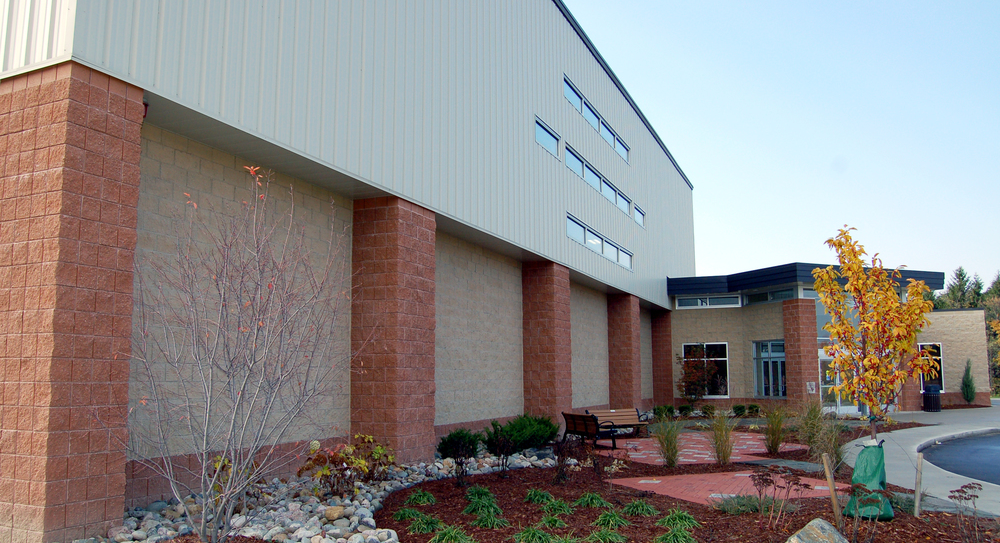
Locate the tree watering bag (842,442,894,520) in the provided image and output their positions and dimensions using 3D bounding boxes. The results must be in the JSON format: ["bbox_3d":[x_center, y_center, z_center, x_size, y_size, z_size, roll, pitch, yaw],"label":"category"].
[{"bbox_3d":[3.794,2.157,7.716,0.510,0.820,0.460,-4,-9,25],"label":"tree watering bag"}]

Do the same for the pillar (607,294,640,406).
[{"bbox_3d":[4.246,2.867,25.300,0.813,4.040,1.220,-4,-9,23],"label":"pillar"}]

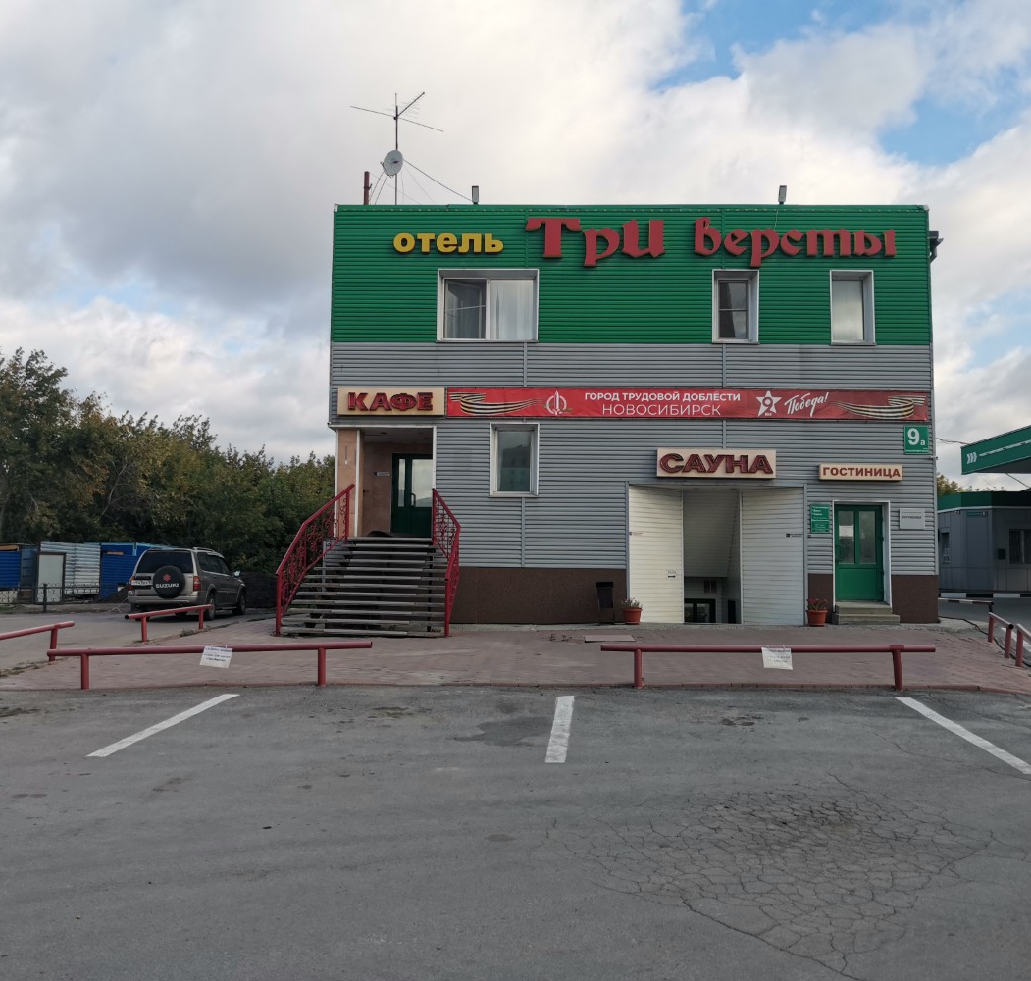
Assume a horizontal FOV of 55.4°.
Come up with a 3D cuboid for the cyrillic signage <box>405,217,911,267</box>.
[{"bbox_3d":[2.695,-5.264,20.934,10.689,1.125,0.140,1,-5,2],"label":"cyrillic signage"}]

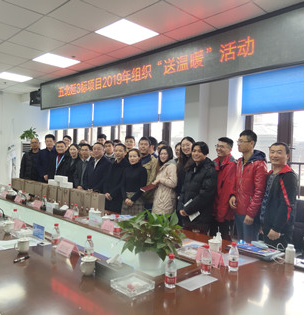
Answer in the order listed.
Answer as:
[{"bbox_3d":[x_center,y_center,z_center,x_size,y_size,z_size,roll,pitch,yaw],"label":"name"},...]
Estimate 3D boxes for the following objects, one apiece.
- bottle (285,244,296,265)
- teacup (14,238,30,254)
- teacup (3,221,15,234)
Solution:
[{"bbox_3d":[0.967,0.673,2.454,0.068,0.130,0.068,1,-1,21],"label":"bottle"},{"bbox_3d":[-0.946,0.639,2.573,0.112,0.108,0.086,2,-1,-20],"label":"teacup"},{"bbox_3d":[-1.301,0.618,3.184,0.110,0.122,0.088,4,-2,-42],"label":"teacup"}]

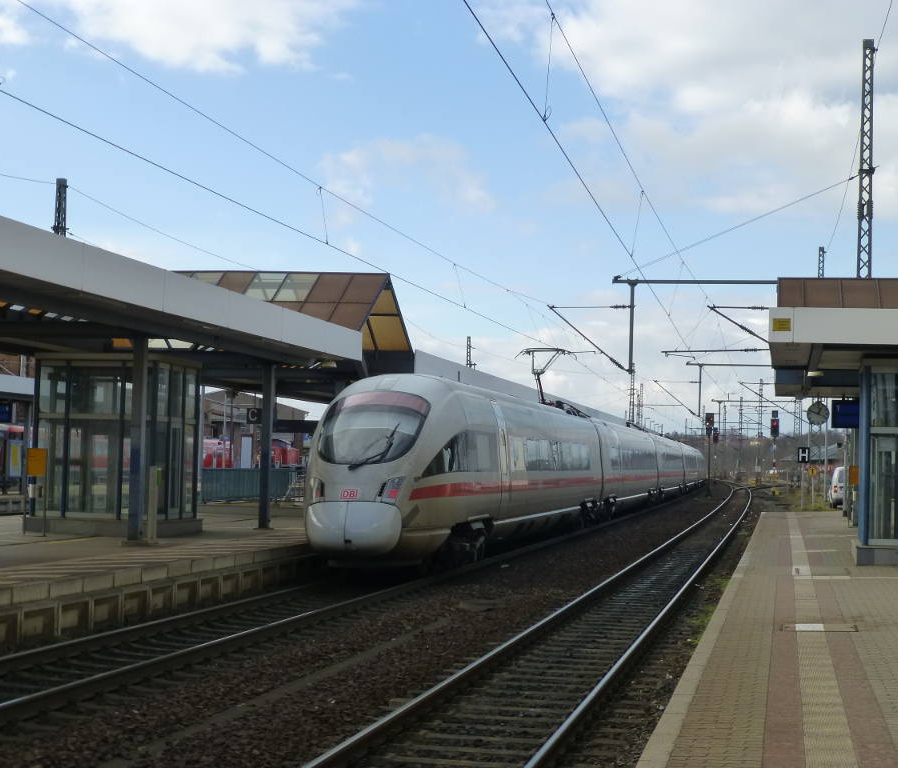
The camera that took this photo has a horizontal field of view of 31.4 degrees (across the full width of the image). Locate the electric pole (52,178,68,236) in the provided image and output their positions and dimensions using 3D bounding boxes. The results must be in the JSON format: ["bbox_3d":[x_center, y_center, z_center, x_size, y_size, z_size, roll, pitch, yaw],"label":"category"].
[{"bbox_3d":[-15.913,-2.038,64.647,0.470,12.650,0.470,1,-3,12],"label":"electric pole"}]

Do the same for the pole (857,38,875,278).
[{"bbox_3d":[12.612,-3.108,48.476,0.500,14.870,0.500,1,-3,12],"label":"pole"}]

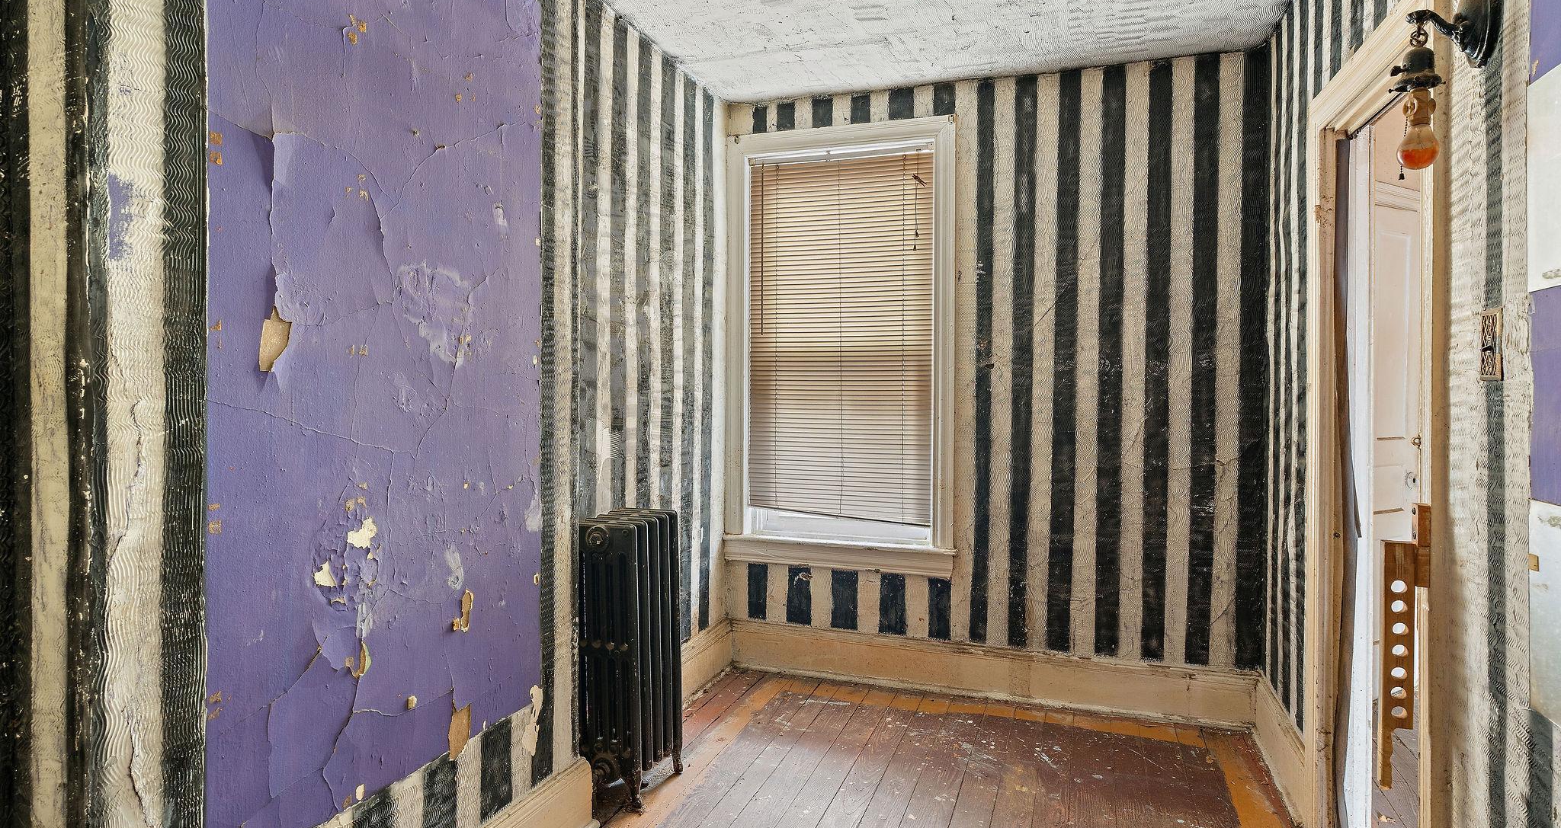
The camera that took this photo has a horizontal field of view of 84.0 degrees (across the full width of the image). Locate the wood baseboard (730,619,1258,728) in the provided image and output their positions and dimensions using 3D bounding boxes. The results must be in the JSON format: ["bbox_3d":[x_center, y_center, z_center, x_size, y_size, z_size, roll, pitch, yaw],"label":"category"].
[{"bbox_3d":[0.787,1.063,3.601,2.120,0.210,0.035,1,1,19],"label":"wood baseboard"}]

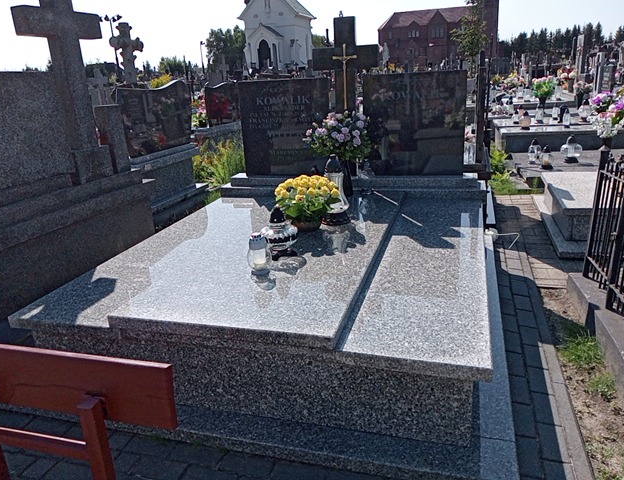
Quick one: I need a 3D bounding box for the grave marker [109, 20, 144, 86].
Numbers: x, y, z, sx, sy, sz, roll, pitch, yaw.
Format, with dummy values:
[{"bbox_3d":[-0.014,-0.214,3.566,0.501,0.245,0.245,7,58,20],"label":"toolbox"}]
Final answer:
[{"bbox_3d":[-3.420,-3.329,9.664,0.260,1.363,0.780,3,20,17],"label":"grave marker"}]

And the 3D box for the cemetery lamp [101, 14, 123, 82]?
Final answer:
[{"bbox_3d":[-16.703,-15.983,44.364,2.000,5.926,1.300,-10,20,-17],"label":"cemetery lamp"}]

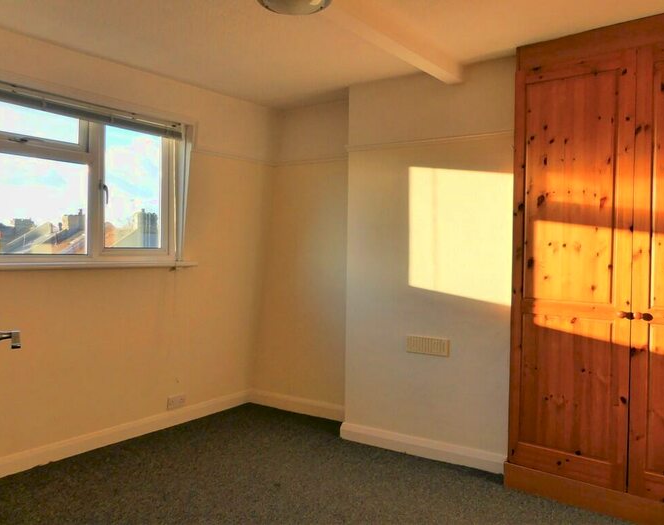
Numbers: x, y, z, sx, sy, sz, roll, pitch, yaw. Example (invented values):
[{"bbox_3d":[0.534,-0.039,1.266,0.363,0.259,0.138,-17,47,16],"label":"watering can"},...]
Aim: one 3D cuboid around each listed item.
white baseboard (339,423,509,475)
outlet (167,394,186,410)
[{"bbox_3d":[0.508,1.096,3.026,1.031,0.112,0.022,1,2,30],"label":"white baseboard"},{"bbox_3d":[-1.063,0.956,3.467,0.014,0.087,0.147,11,8,38],"label":"outlet"}]

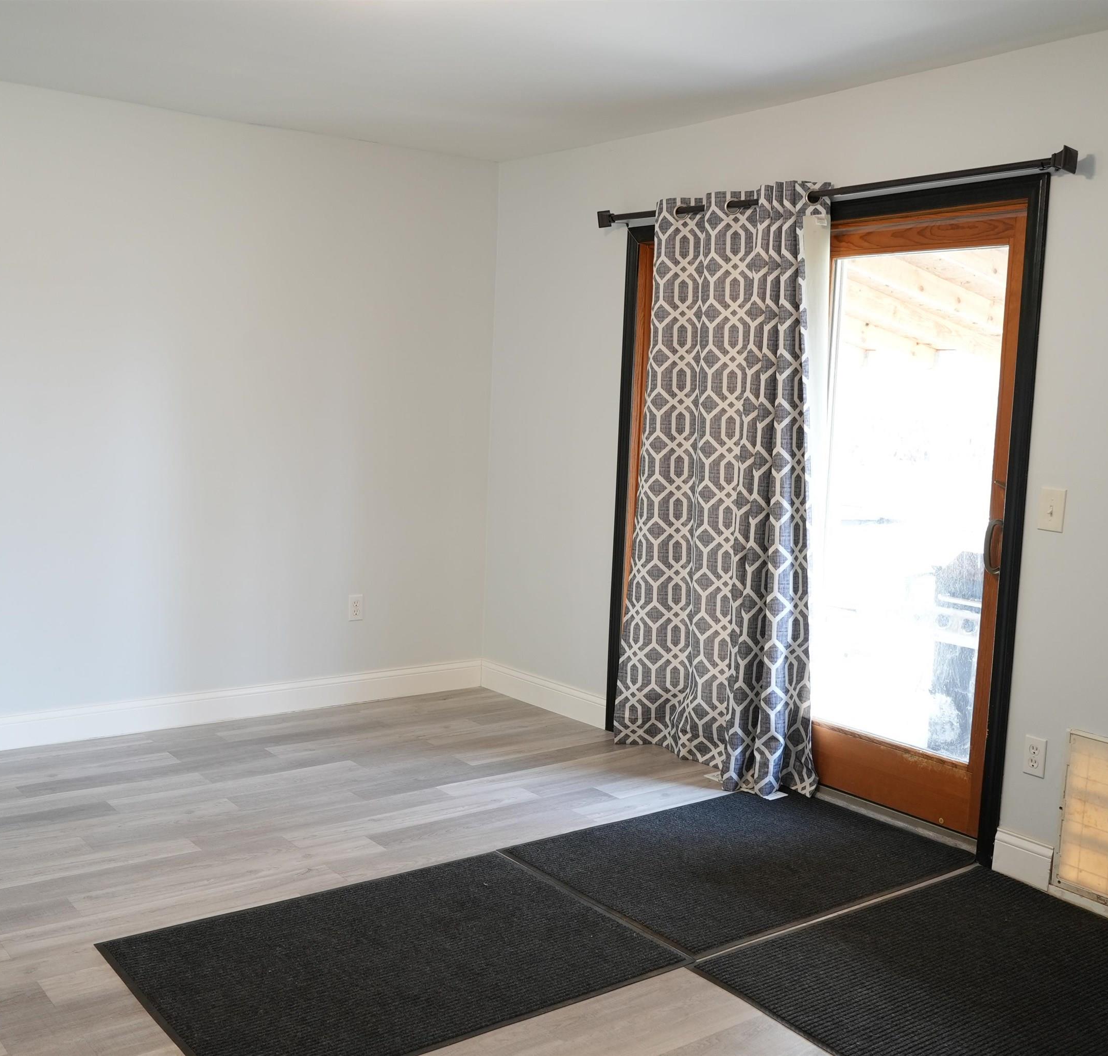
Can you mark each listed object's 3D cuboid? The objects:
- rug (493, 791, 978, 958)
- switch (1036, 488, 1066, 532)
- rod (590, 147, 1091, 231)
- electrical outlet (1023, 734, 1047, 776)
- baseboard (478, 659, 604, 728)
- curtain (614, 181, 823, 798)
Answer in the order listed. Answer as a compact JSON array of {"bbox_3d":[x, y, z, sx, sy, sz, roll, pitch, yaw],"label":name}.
[{"bbox_3d":[0.588,1.006,3.951,1.235,0.010,0.865,-3,8,-36],"label":"rug"},{"bbox_3d":[1.418,-0.052,3.638,0.014,0.124,0.078,-3,8,-36],"label":"switch"},{"bbox_3d":[0.812,-1.116,4.290,0.125,0.085,2.090,-3,8,-36],"label":"rod"},{"bbox_3d":[1.398,0.667,3.711,0.008,0.115,0.070,-3,8,-36],"label":"electrical outlet"},{"bbox_3d":[-0.074,0.738,5.698,0.016,0.136,0.950,-3,8,-36],"label":"baseboard"},{"bbox_3d":[0.583,-0.138,4.640,0.145,2.130,0.980,-3,8,-36],"label":"curtain"}]

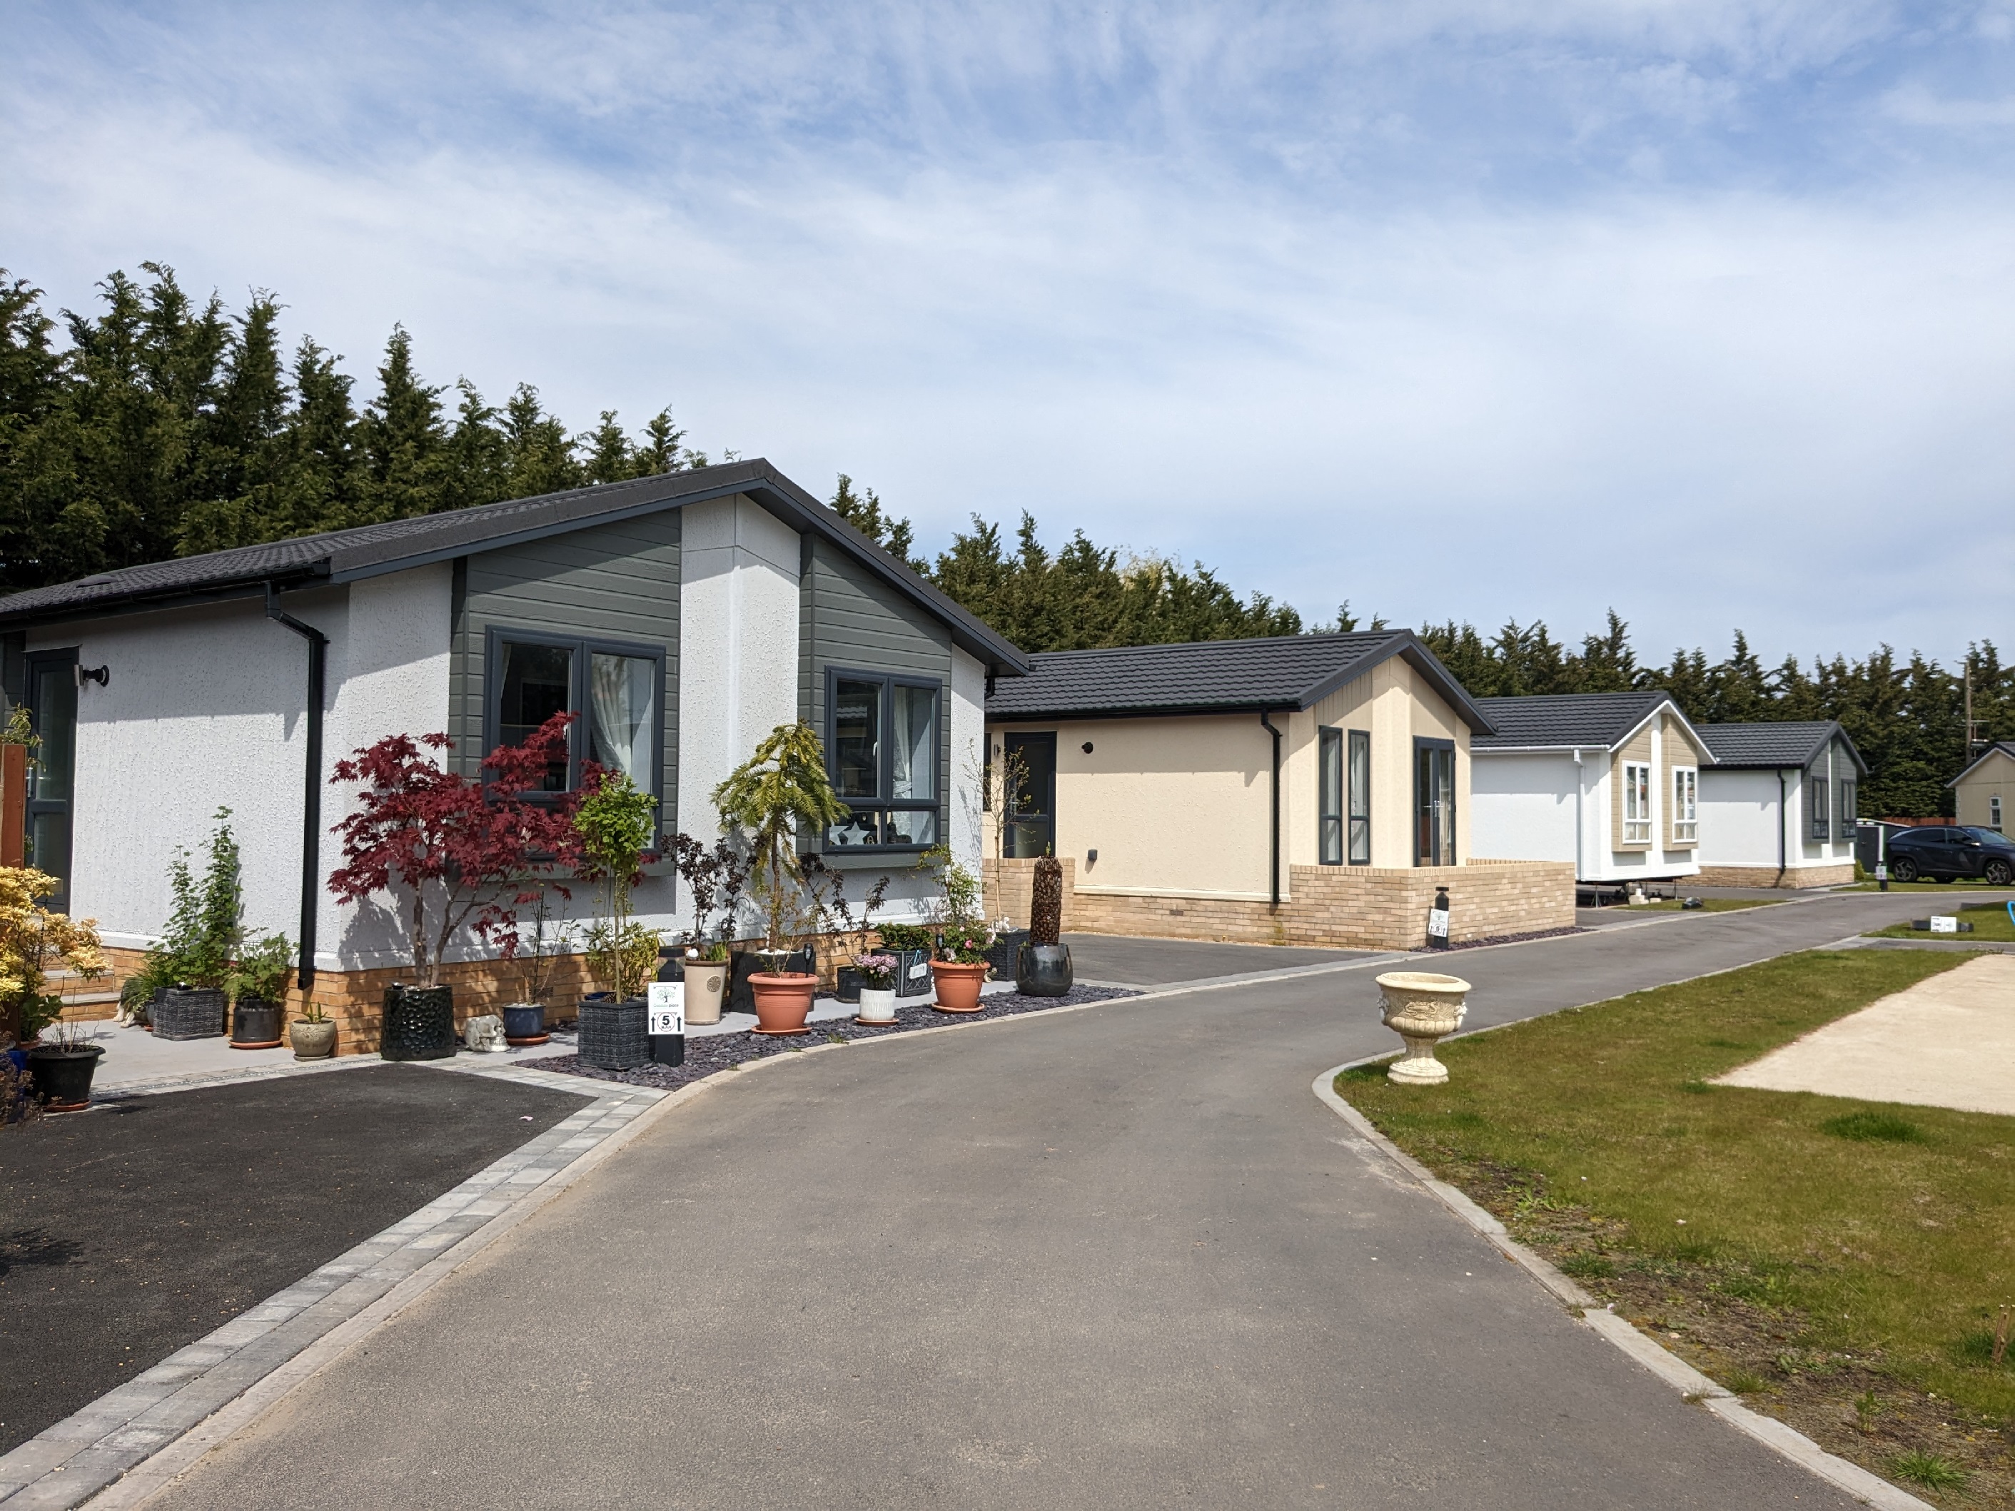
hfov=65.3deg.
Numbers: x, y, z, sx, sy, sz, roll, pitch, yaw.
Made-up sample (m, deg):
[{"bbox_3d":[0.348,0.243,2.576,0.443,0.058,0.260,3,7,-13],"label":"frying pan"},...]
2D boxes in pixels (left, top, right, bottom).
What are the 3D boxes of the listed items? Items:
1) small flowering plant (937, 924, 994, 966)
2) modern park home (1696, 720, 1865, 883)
[{"bbox_3d":[-0.322,1.490,12.346,0.460,0.330,0.420,1,-2,-1],"label":"small flowering plant"},{"bbox_3d":[16.575,1.346,43.949,12.100,4.180,6.700,-1,-3,40],"label":"modern park home"}]

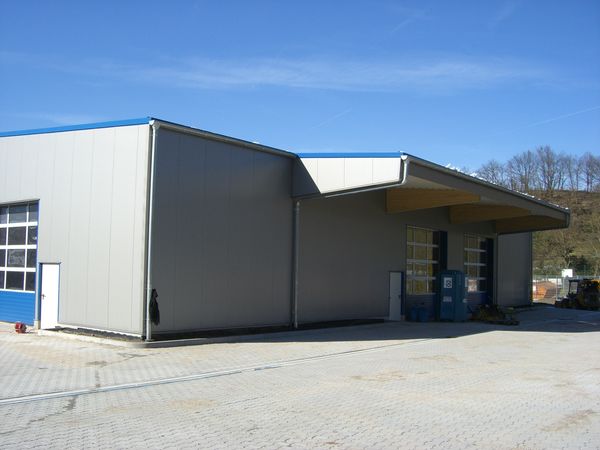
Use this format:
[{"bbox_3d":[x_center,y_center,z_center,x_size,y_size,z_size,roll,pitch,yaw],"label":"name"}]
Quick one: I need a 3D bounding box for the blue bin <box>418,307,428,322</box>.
[{"bbox_3d":[5.156,3.737,27.500,0.410,0.670,0.410,-3,-6,38],"label":"blue bin"}]

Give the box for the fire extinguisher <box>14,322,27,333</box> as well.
[{"bbox_3d":[-7.969,2.943,18.800,0.300,0.310,0.300,-3,-6,41],"label":"fire extinguisher"}]

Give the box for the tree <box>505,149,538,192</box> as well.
[{"bbox_3d":[50.668,-12.297,150.000,7.300,9.700,6.500,1,-5,0],"label":"tree"}]

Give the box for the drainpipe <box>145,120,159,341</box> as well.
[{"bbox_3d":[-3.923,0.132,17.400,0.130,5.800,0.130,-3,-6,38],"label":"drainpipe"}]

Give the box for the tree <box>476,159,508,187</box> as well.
[{"bbox_3d":[43.836,-11.500,150.000,7.200,7.600,6.500,1,-5,0],"label":"tree"}]

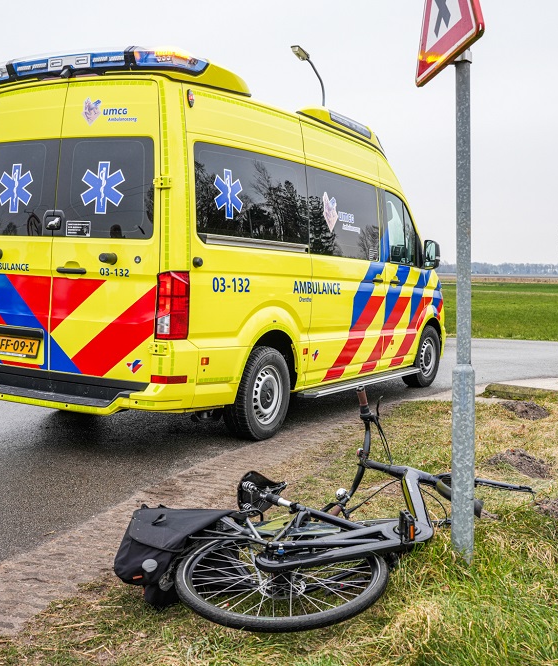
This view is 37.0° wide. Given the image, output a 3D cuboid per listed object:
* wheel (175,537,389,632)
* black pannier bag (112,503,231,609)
[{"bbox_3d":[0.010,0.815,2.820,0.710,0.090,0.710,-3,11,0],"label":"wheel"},{"bbox_3d":[-0.370,0.830,3.060,0.400,0.300,0.380,5,6,38],"label":"black pannier bag"}]

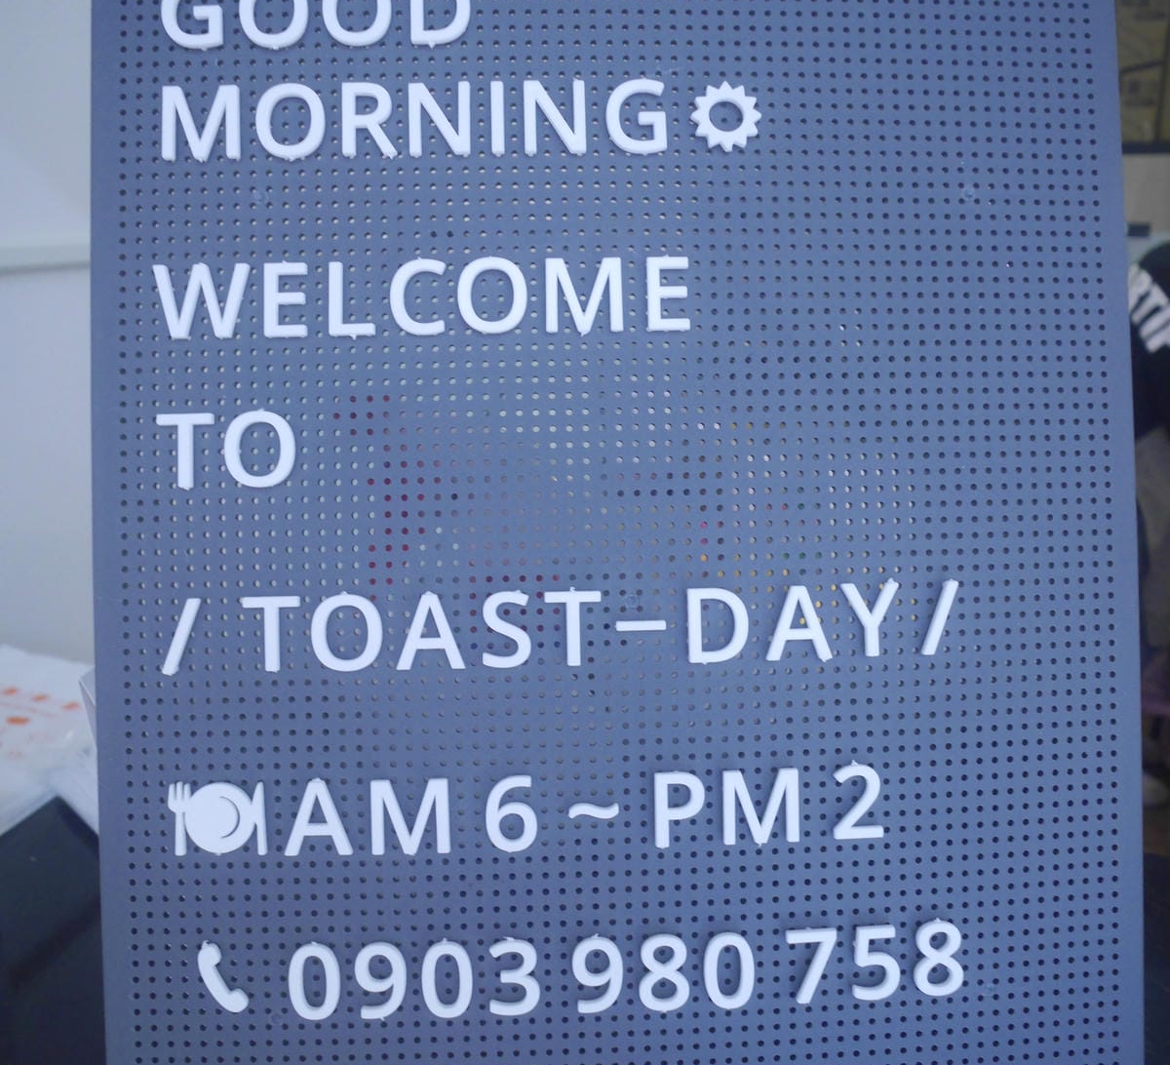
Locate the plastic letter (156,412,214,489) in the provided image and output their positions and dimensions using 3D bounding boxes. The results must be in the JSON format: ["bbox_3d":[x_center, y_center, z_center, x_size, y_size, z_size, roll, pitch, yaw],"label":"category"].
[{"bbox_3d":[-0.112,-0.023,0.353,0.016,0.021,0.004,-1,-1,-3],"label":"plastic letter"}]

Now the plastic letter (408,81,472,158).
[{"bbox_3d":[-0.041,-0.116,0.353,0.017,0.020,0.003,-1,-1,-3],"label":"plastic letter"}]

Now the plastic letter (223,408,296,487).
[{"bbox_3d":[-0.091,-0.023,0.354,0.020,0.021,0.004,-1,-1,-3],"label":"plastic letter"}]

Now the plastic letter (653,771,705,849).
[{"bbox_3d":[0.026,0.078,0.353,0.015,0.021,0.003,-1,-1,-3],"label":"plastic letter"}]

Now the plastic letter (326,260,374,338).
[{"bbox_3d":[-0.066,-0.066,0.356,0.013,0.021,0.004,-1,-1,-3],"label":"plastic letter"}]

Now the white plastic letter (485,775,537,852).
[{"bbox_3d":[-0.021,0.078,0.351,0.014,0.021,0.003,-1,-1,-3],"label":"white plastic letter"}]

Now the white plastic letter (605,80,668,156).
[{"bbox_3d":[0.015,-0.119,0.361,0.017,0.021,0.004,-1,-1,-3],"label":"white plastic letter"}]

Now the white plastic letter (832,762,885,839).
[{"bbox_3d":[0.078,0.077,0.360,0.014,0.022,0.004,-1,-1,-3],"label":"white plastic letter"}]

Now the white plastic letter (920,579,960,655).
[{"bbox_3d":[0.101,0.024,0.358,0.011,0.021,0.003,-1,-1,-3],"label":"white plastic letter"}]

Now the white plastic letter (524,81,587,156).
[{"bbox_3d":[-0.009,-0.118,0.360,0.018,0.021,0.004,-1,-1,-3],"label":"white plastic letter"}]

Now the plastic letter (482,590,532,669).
[{"bbox_3d":[-0.022,0.027,0.351,0.013,0.021,0.003,-1,-1,-3],"label":"plastic letter"}]

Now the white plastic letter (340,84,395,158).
[{"bbox_3d":[-0.060,-0.115,0.351,0.014,0.020,0.003,-1,-1,-3],"label":"white plastic letter"}]

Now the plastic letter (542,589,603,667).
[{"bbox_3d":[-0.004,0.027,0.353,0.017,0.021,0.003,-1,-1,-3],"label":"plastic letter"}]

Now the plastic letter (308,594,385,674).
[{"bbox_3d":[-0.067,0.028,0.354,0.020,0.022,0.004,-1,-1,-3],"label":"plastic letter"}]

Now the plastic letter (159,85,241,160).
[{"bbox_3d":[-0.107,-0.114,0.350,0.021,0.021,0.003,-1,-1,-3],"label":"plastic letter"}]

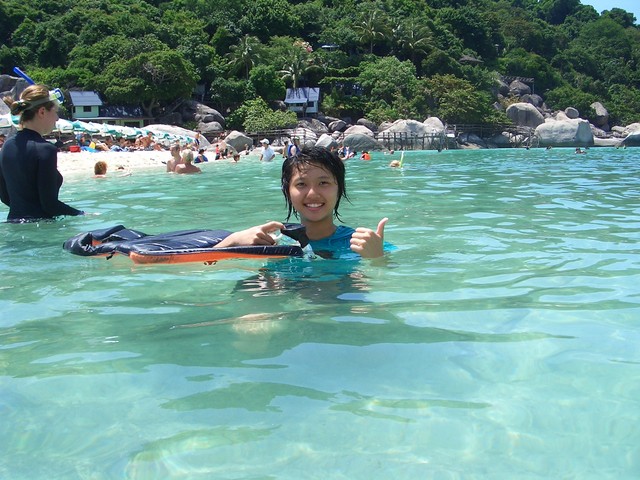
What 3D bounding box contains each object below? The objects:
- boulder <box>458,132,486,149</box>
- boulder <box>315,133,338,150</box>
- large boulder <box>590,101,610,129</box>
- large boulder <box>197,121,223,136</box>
[{"bbox_3d":[18.853,-12.301,80.000,3.460,1.980,2.770,2,8,13],"label":"boulder"},{"bbox_3d":[0.643,-9.692,64.000,2.370,1.880,2.020,0,8,1],"label":"boulder"},{"bbox_3d":[36.412,-16.291,84.000,2.600,3.630,2.600,-1,8,0],"label":"large boulder"},{"bbox_3d":[-12.636,-12.694,74.000,2.970,1.940,2.380,-2,8,-9],"label":"large boulder"}]

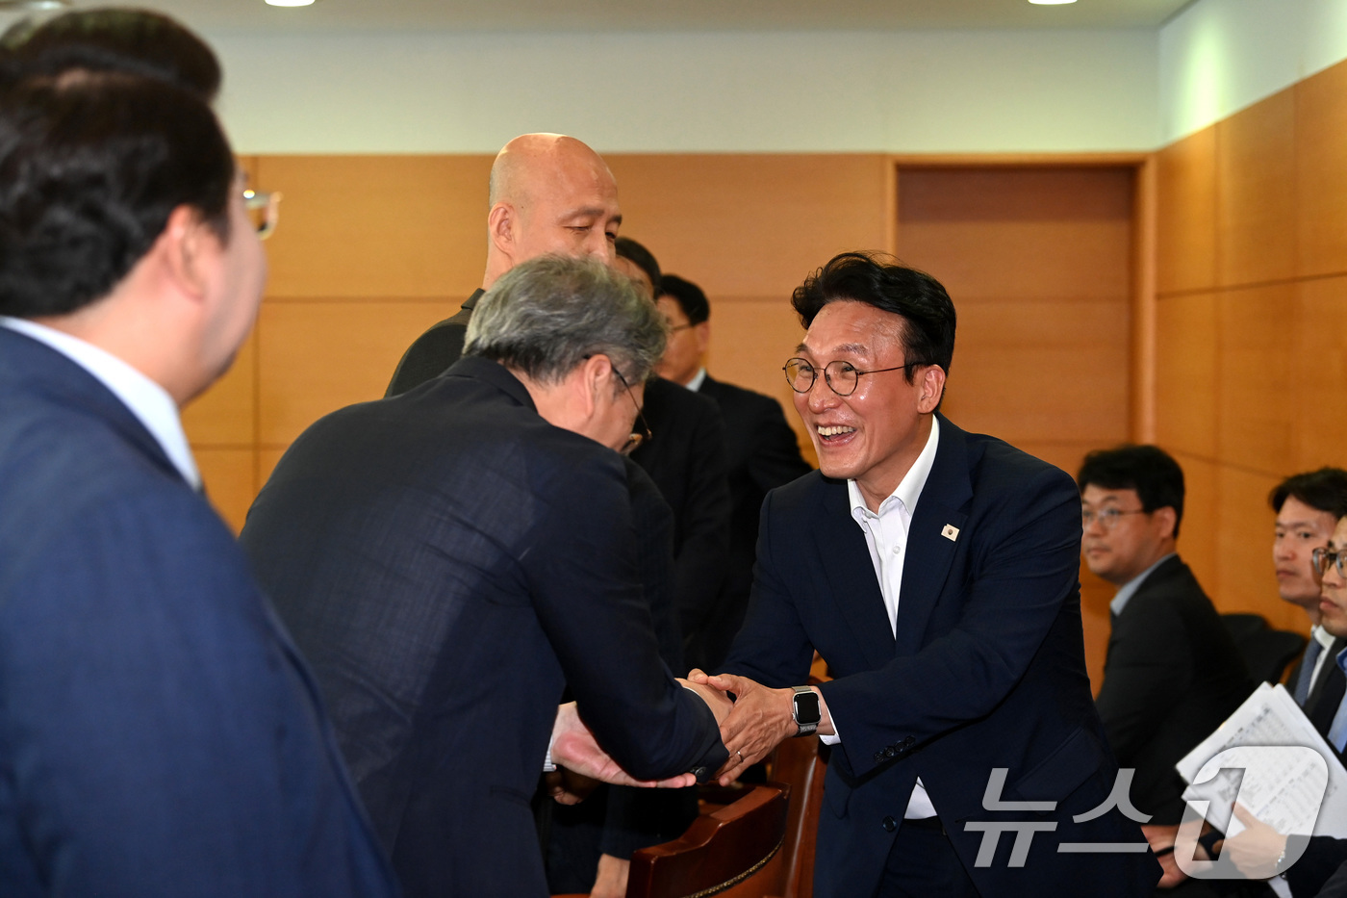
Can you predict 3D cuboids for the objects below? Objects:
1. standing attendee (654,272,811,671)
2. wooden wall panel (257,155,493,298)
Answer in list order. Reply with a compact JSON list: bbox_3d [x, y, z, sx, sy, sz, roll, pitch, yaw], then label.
[{"bbox_3d":[0.046,0.445,5.832,0.600,1.670,0.360,1,3,30],"label":"standing attendee"},{"bbox_3d":[-0.996,-0.854,10.092,1.214,0.562,0.030,0,2,2],"label":"wooden wall panel"}]

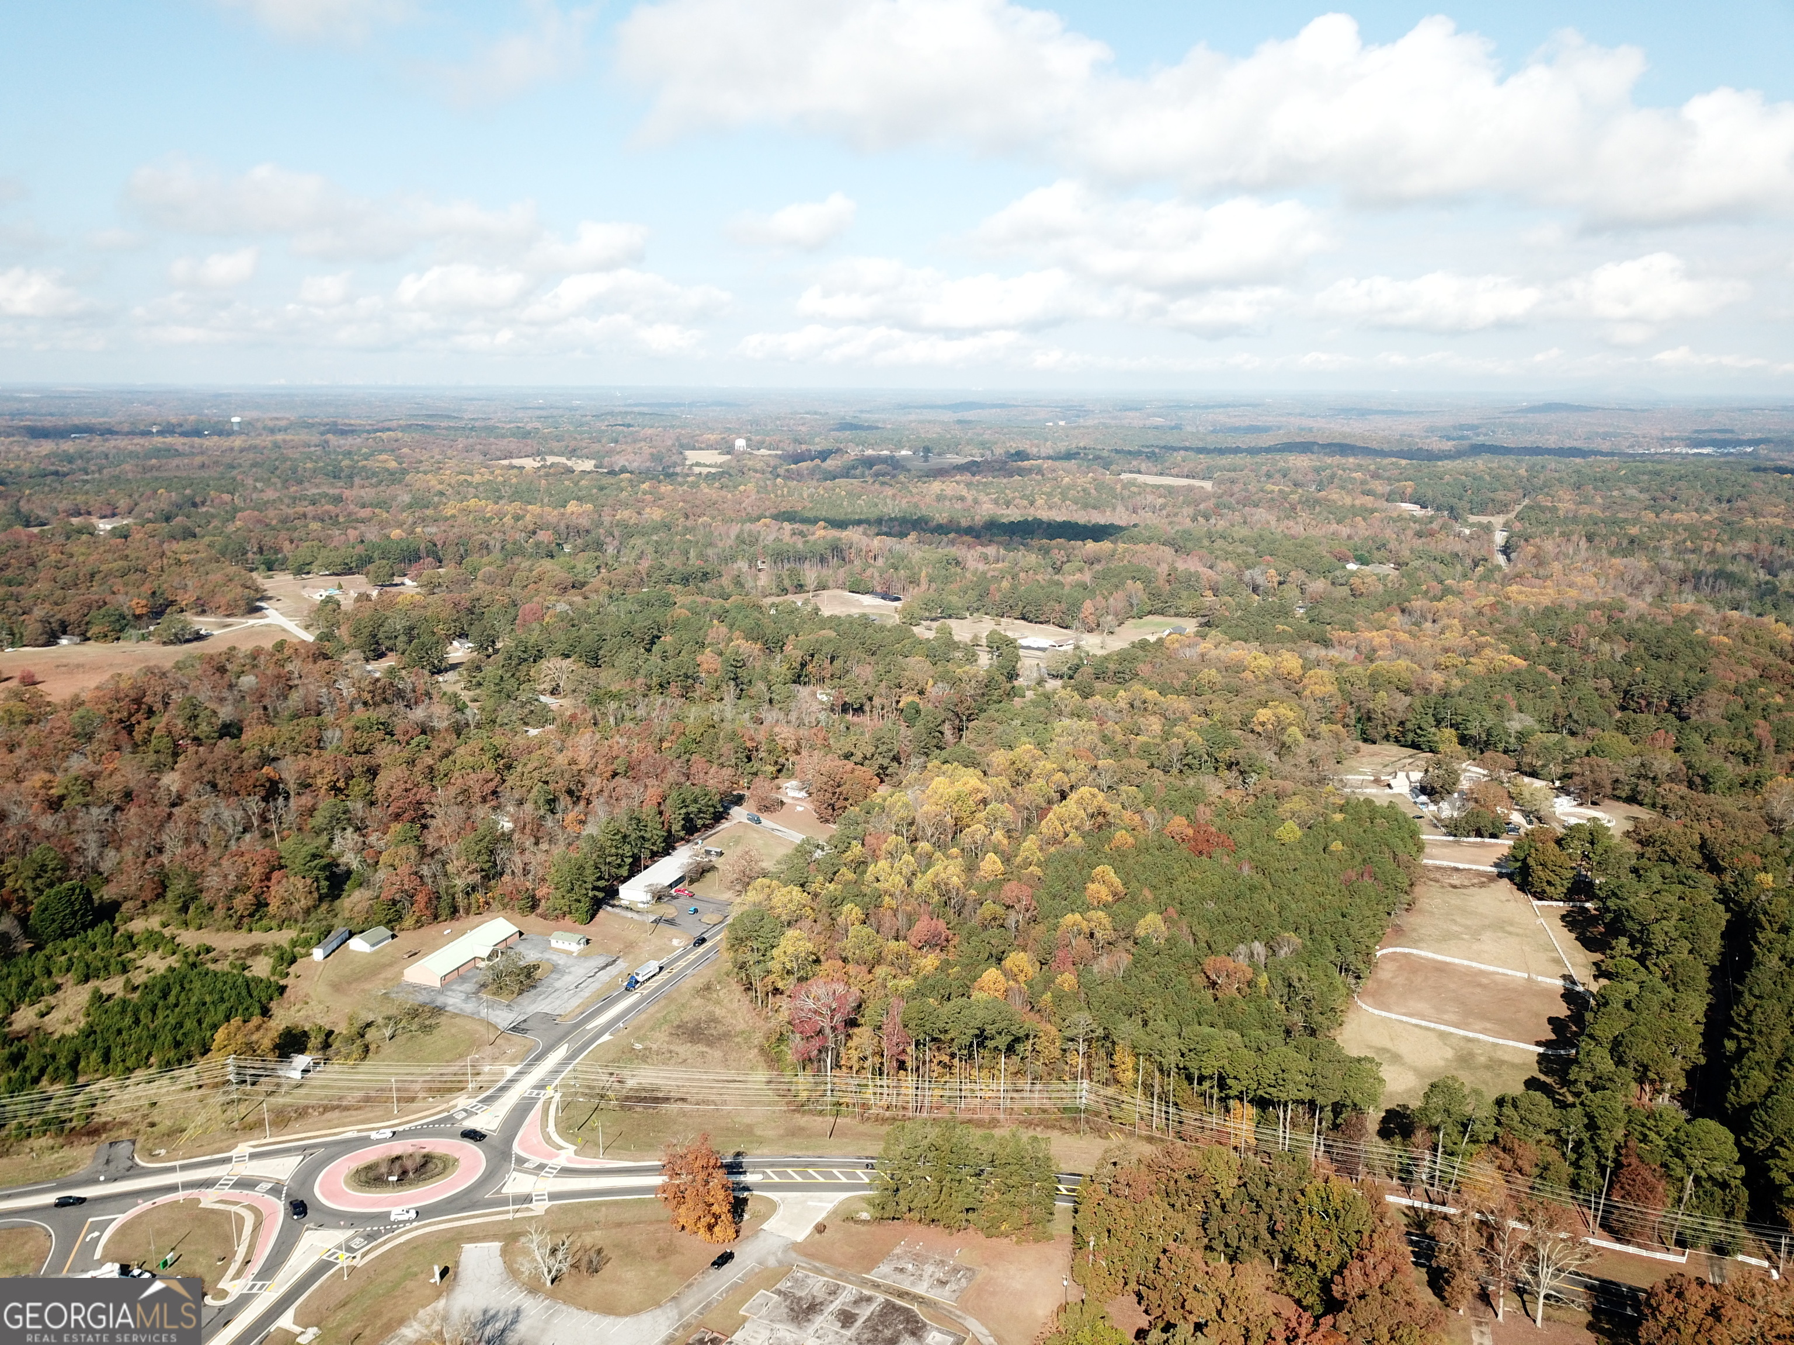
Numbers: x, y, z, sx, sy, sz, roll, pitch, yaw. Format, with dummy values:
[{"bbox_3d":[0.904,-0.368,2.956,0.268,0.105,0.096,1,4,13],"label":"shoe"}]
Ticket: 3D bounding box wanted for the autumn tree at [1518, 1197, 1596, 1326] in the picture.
[{"bbox_3d":[111.270,101.760,228.860,13.200,21.800,12.500,0,12,0],"label":"autumn tree"}]

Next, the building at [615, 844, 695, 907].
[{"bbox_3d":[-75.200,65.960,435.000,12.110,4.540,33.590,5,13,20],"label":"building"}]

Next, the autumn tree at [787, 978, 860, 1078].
[{"bbox_3d":[-16.120,82.740,302.950,16.300,27.300,15.500,0,12,0],"label":"autumn tree"}]

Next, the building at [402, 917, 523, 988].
[{"bbox_3d":[-119.700,77.740,376.660,15.140,5.680,35.030,5,13,20],"label":"building"}]

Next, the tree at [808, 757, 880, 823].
[{"bbox_3d":[-19.230,44.700,493.340,25.000,22.000,23.000,0,12,0],"label":"tree"}]

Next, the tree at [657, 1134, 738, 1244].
[{"bbox_3d":[-36.880,97.100,254.940,14.600,19.200,14.000,0,12,0],"label":"tree"}]

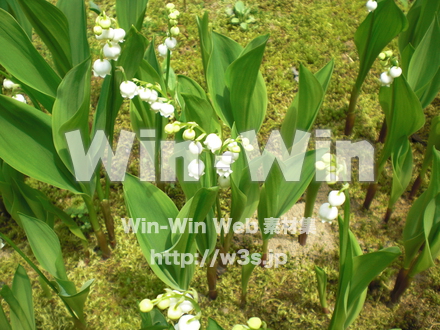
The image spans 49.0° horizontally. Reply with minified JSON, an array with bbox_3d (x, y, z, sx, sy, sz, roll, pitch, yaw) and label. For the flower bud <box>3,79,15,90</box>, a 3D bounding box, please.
[{"bbox_3d":[-0.131,-0.050,0.300,0.008,0.007,0.007,-17,41,-20],"label":"flower bud"}]

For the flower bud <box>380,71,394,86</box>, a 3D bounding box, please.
[{"bbox_3d":[0.137,-0.070,0.395,0.010,0.011,0.010,13,39,17],"label":"flower bud"}]

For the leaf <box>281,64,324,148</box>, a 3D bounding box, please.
[{"bbox_3d":[0.071,-0.050,0.428,0.036,0.088,0.020,2,38,-2],"label":"leaf"}]

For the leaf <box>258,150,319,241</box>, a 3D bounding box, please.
[{"bbox_3d":[0.048,0.025,0.362,0.037,0.082,0.026,11,38,-9],"label":"leaf"}]

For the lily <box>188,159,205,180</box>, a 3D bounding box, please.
[{"bbox_3d":[-0.014,0.003,0.300,0.010,0.011,0.010,0,38,0],"label":"lily"}]

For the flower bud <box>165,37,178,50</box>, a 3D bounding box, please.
[{"bbox_3d":[-0.041,-0.102,0.405,0.010,0.009,0.010,-4,37,-5],"label":"flower bud"}]

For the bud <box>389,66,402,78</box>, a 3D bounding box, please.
[{"bbox_3d":[0.140,-0.074,0.385,0.010,0.010,0.010,0,40,0],"label":"bud"}]

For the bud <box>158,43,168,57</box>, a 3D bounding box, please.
[{"bbox_3d":[-0.038,-0.077,0.322,0.007,0.008,0.007,-4,38,-6],"label":"bud"}]

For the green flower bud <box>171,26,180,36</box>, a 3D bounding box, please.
[{"bbox_3d":[-0.029,-0.088,0.318,0.006,0.006,0.006,-3,38,-4],"label":"green flower bud"}]

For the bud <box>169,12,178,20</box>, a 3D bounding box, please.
[{"bbox_3d":[-0.030,-0.097,0.314,0.006,0.006,0.006,-3,38,-4],"label":"bud"}]

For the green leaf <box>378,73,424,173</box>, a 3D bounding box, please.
[{"bbox_3d":[0.121,-0.029,0.322,0.027,0.074,0.015,14,37,19],"label":"green leaf"}]

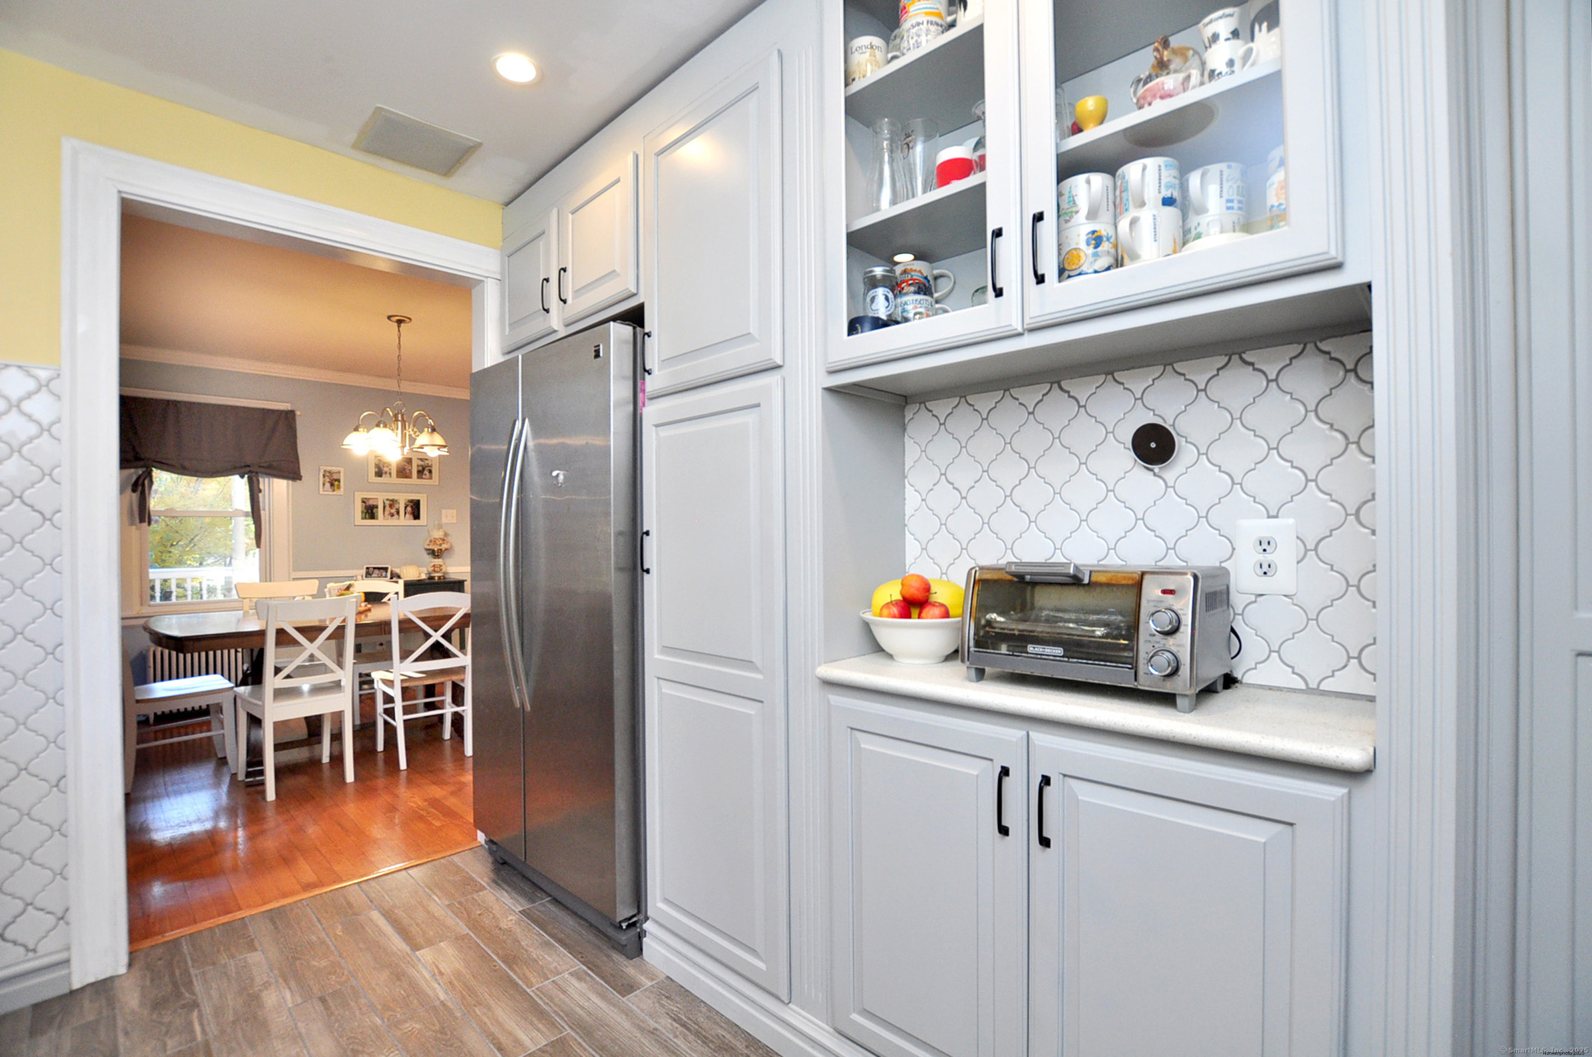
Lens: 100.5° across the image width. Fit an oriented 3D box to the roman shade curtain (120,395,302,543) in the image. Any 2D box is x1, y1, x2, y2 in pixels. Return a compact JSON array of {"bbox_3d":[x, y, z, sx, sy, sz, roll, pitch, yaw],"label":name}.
[{"bbox_3d":[-4.148,-0.381,4.648,1.070,0.980,0.120,0,0,-42],"label":"roman shade curtain"}]

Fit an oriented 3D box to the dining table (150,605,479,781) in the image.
[{"bbox_3d":[-2.409,0.847,3.736,1.850,0.760,1.050,0,0,-41],"label":"dining table"}]

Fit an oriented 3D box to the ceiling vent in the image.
[{"bbox_3d":[-1.217,-1.228,2.128,0.290,0.025,0.300,0,0,-43],"label":"ceiling vent"}]

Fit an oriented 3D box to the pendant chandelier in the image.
[{"bbox_3d":[-2.351,-0.832,3.890,0.630,0.860,0.630,0,0,-42],"label":"pendant chandelier"}]

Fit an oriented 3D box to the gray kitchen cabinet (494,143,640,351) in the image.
[{"bbox_3d":[-0.583,-0.866,2.346,0.870,0.450,0.500,0,0,42],"label":"gray kitchen cabinet"}]

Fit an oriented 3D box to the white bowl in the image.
[{"bbox_3d":[0.278,0.243,1.490,0.255,0.102,0.255,0,0,0],"label":"white bowl"}]

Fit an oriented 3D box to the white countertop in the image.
[{"bbox_3d":[0.515,0.311,1.278,0.910,0.040,0.320,0,0,41],"label":"white countertop"}]

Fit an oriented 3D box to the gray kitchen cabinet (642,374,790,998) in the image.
[{"bbox_3d":[-0.047,0.370,1.866,0.560,1.450,0.500,0,0,42],"label":"gray kitchen cabinet"}]

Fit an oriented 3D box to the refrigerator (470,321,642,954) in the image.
[{"bbox_3d":[-0.591,0.329,2.346,0.910,1.780,0.800,0,0,43],"label":"refrigerator"}]

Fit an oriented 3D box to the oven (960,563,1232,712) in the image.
[{"bbox_3d":[0.541,0.184,1.227,0.395,0.216,0.265,0,0,41],"label":"oven"}]

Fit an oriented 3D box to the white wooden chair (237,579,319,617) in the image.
[{"bbox_3d":[-3.065,0.781,3.939,0.430,0.910,0.500,0,0,-41],"label":"white wooden chair"}]

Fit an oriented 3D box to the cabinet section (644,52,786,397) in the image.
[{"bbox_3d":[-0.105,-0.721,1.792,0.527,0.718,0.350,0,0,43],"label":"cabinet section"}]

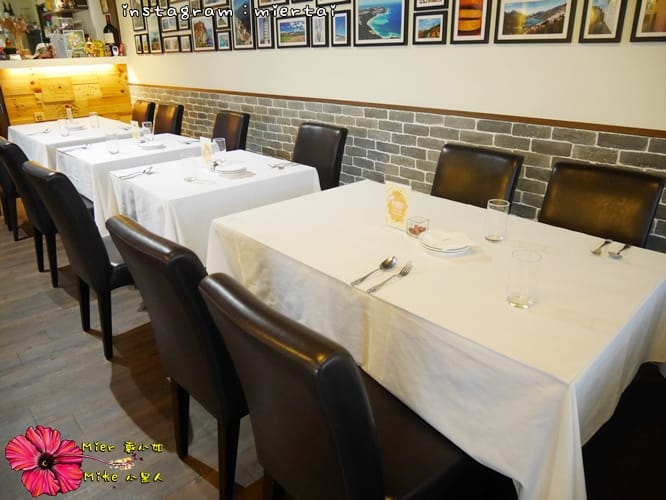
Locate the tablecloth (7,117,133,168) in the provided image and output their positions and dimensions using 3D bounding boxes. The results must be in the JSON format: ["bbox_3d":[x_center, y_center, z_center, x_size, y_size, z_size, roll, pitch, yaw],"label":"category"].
[{"bbox_3d":[-2.094,-0.811,3.901,0.830,0.430,1.360,-21,30,-39],"label":"tablecloth"}]

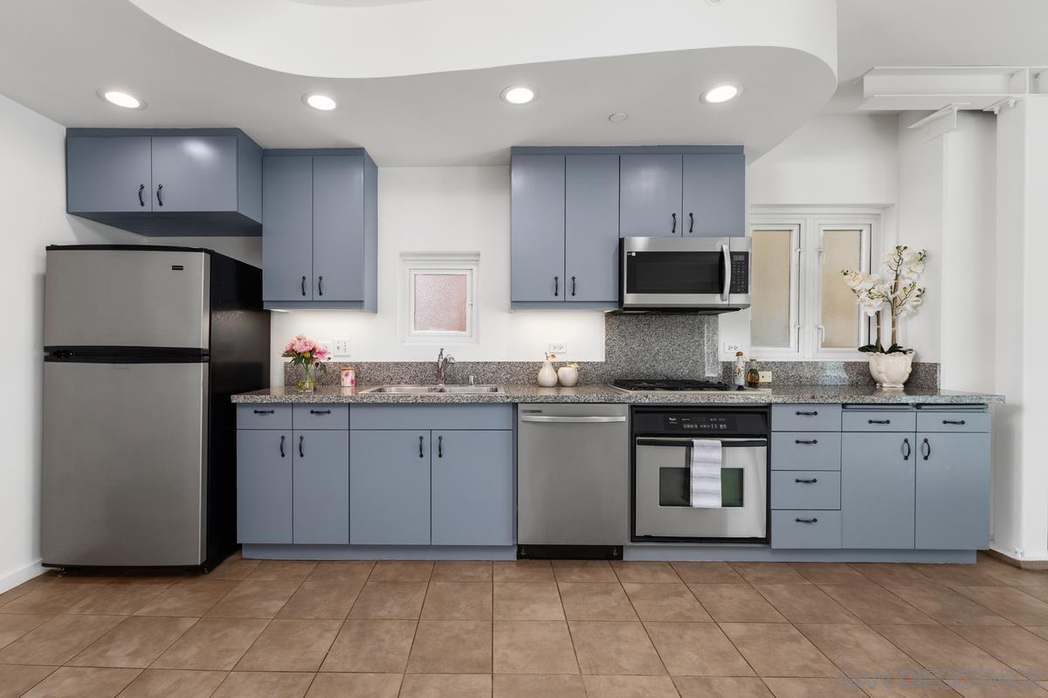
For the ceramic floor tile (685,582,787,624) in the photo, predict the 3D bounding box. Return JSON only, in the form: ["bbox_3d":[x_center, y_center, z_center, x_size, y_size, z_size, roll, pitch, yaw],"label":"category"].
[{"bbox_3d":[0.977,1.185,2.168,0.322,0.010,0.326,0,0,-1],"label":"ceramic floor tile"}]

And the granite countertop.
[{"bbox_3d":[0.515,0.270,2.840,4.180,0.042,0.650,0,0,0],"label":"granite countertop"}]

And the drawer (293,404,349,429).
[{"bbox_3d":[-1.099,0.368,2.740,0.308,0.142,0.480,0,0,0],"label":"drawer"}]

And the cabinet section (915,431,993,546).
[{"bbox_3d":[2.306,0.759,2.745,0.402,0.630,0.480,0,1,-1],"label":"cabinet section"}]

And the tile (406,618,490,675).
[{"bbox_3d":[-0.284,1.189,1.866,0.320,0.010,0.325,0,1,-2],"label":"tile"}]

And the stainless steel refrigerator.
[{"bbox_3d":[-2.035,0.332,2.720,0.825,1.700,0.730,0,0,-1],"label":"stainless steel refrigerator"}]

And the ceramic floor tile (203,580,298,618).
[{"bbox_3d":[-1.260,1.184,2.201,0.318,0.012,0.318,0,0,0],"label":"ceramic floor tile"}]

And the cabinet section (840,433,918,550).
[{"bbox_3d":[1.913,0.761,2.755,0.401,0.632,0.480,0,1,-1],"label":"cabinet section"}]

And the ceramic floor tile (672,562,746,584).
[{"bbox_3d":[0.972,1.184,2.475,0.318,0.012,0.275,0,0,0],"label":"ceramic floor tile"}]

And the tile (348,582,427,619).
[{"bbox_3d":[-0.630,1.200,2.222,0.324,0.012,0.333,0,0,-1],"label":"tile"}]

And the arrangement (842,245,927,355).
[{"bbox_3d":[2.228,-0.297,2.880,0.460,0.660,0.320,0,1,0],"label":"arrangement"}]

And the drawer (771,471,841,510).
[{"bbox_3d":[1.507,0.752,2.715,0.373,0.210,0.450,0,1,-1],"label":"drawer"}]

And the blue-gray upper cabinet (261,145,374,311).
[{"bbox_3d":[-1.260,-0.717,2.945,0.608,0.965,0.330,0,1,-2],"label":"blue-gray upper cabinet"}]

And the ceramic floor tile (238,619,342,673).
[{"bbox_3d":[-0.924,1.189,1.874,0.321,0.010,0.322,0,1,-2],"label":"ceramic floor tile"}]

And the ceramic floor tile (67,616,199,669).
[{"bbox_3d":[-1.566,1.189,1.893,0.322,0.010,0.322,0,1,-2],"label":"ceramic floor tile"}]

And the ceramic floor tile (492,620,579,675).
[{"bbox_3d":[0.038,1.201,1.877,0.324,0.012,0.333,0,0,-1],"label":"ceramic floor tile"}]

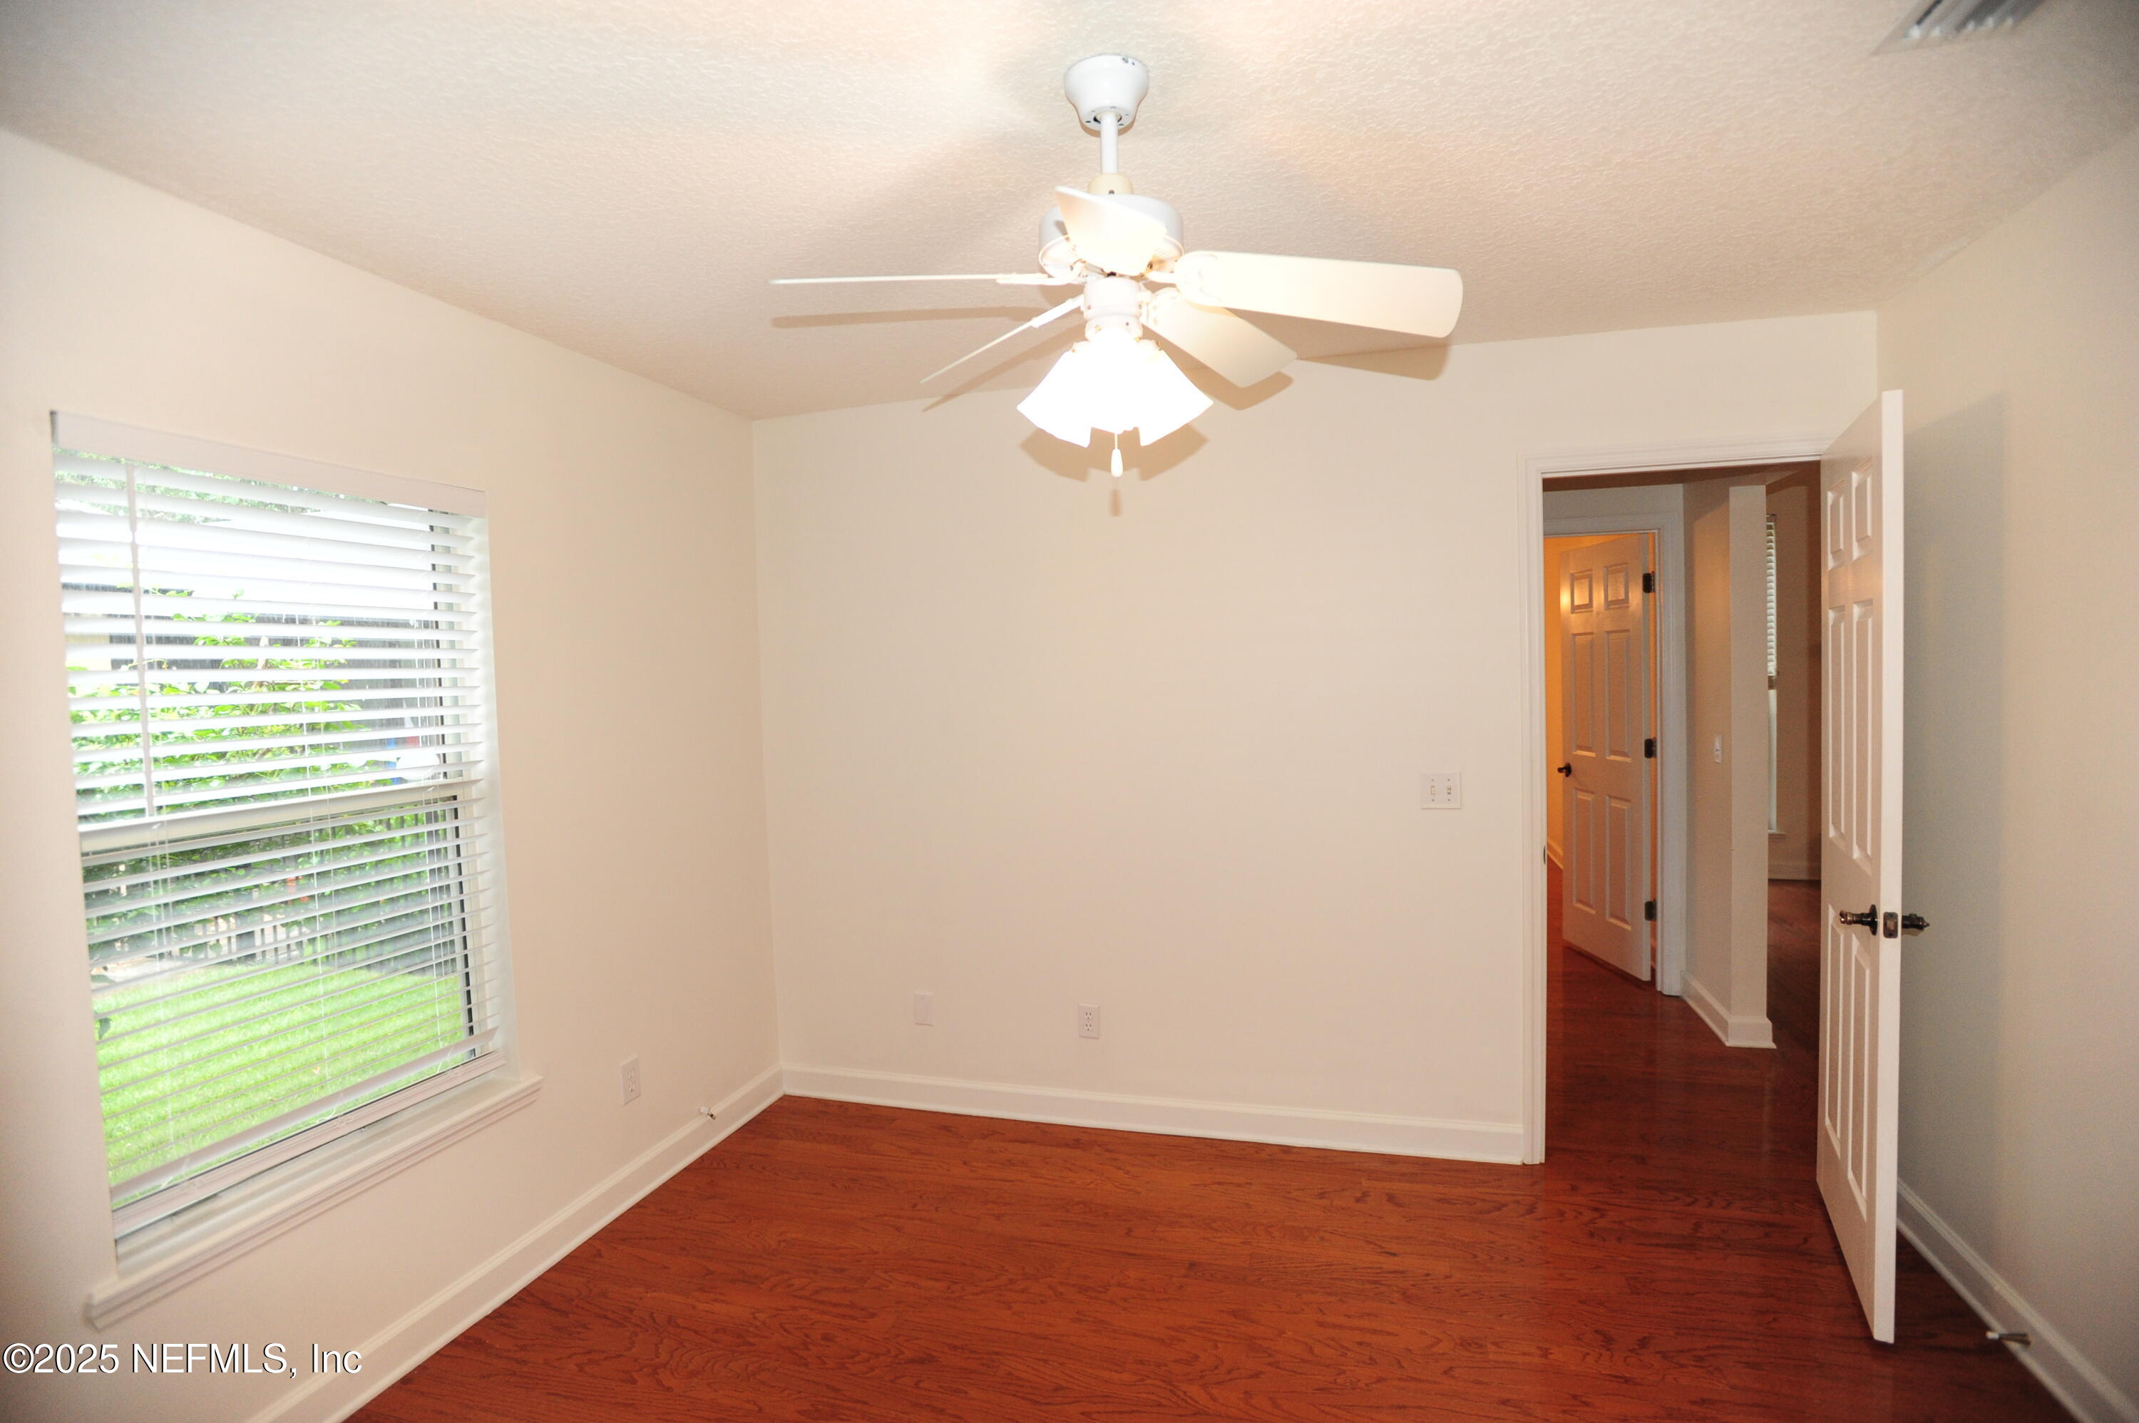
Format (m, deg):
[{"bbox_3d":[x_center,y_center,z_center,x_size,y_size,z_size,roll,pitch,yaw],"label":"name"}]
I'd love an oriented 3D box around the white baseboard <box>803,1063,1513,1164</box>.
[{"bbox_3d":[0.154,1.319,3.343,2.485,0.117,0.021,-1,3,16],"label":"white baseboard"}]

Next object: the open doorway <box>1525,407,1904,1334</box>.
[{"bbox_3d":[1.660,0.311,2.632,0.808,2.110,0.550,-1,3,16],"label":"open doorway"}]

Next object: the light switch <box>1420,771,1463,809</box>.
[{"bbox_3d":[1.115,0.238,3.021,0.116,0.114,0.016,-1,3,16],"label":"light switch"}]

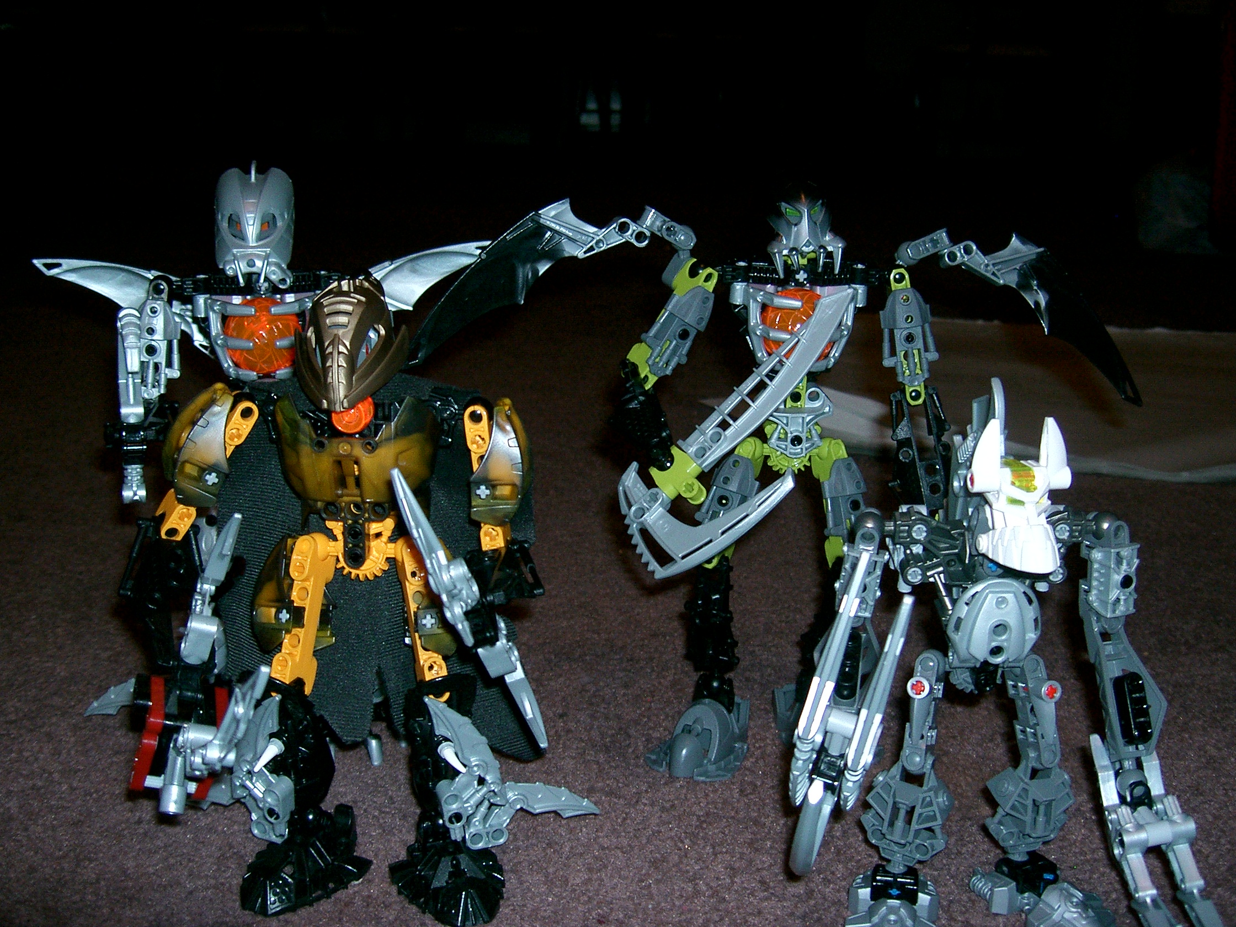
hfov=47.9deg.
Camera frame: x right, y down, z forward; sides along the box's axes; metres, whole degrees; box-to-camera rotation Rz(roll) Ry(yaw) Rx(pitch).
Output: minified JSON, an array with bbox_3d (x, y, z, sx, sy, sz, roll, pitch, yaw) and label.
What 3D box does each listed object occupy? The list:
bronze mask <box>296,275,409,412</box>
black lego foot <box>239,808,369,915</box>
[{"bbox_3d":[-0.087,-0.040,0.455,0.038,0.040,0.031,1,19,4],"label":"bronze mask"},{"bbox_3d":[-0.113,0.135,0.486,0.041,0.022,0.045,7,17,24],"label":"black lego foot"}]

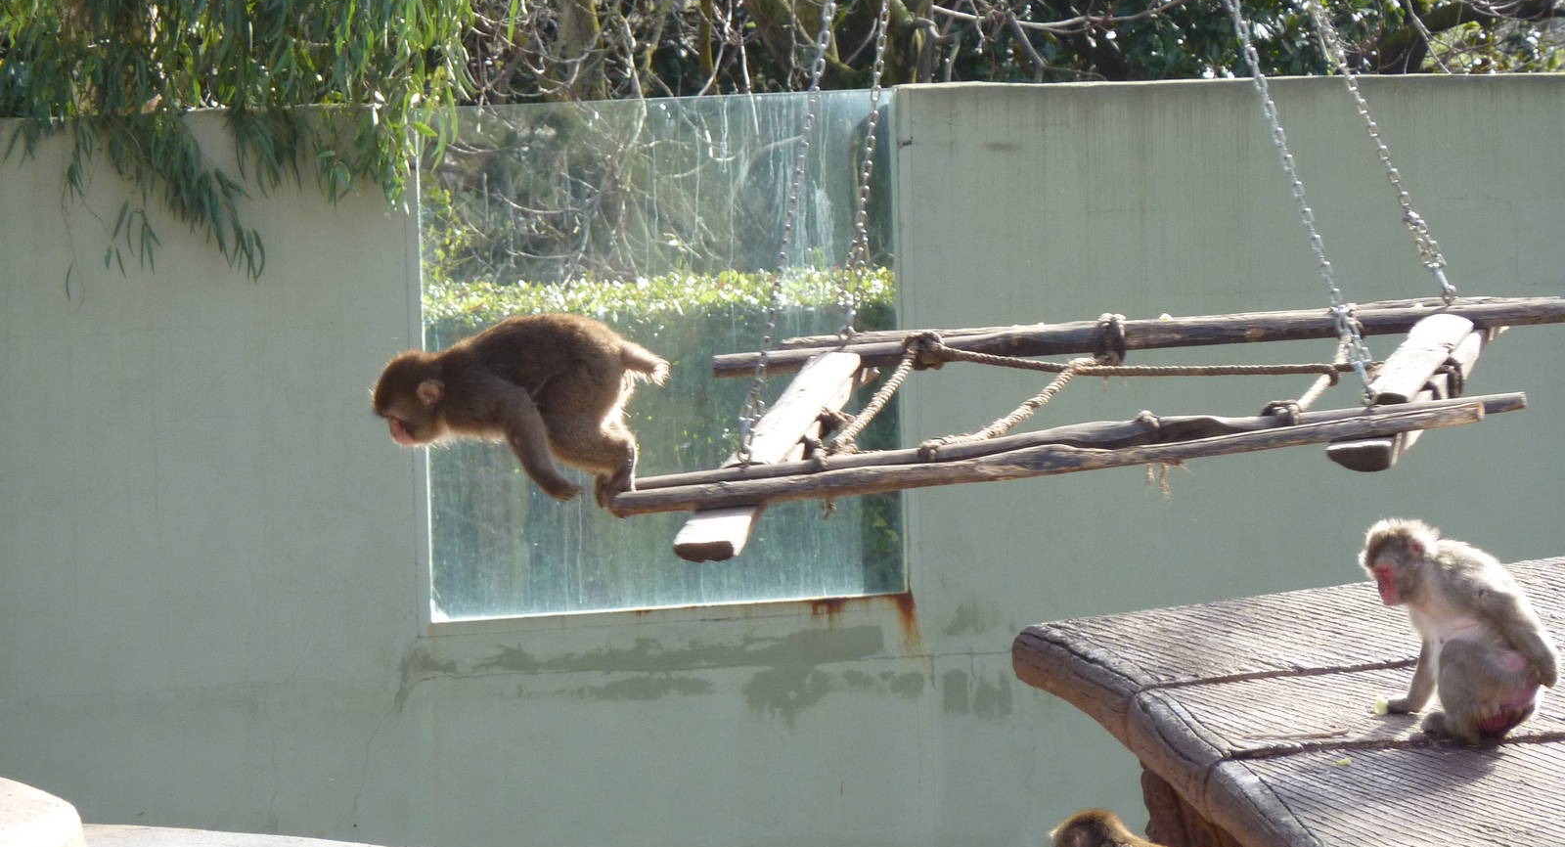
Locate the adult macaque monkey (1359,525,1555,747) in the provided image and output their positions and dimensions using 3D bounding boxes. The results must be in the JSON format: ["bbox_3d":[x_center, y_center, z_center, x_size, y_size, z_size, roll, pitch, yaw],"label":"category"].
[{"bbox_3d":[1.341,0.410,18.800,0.390,0.430,0.280,-3,14,-4],"label":"adult macaque monkey"}]

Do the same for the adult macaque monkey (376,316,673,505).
[{"bbox_3d":[-0.490,-0.022,17.800,0.550,0.350,0.210,-1,14,0],"label":"adult macaque monkey"}]

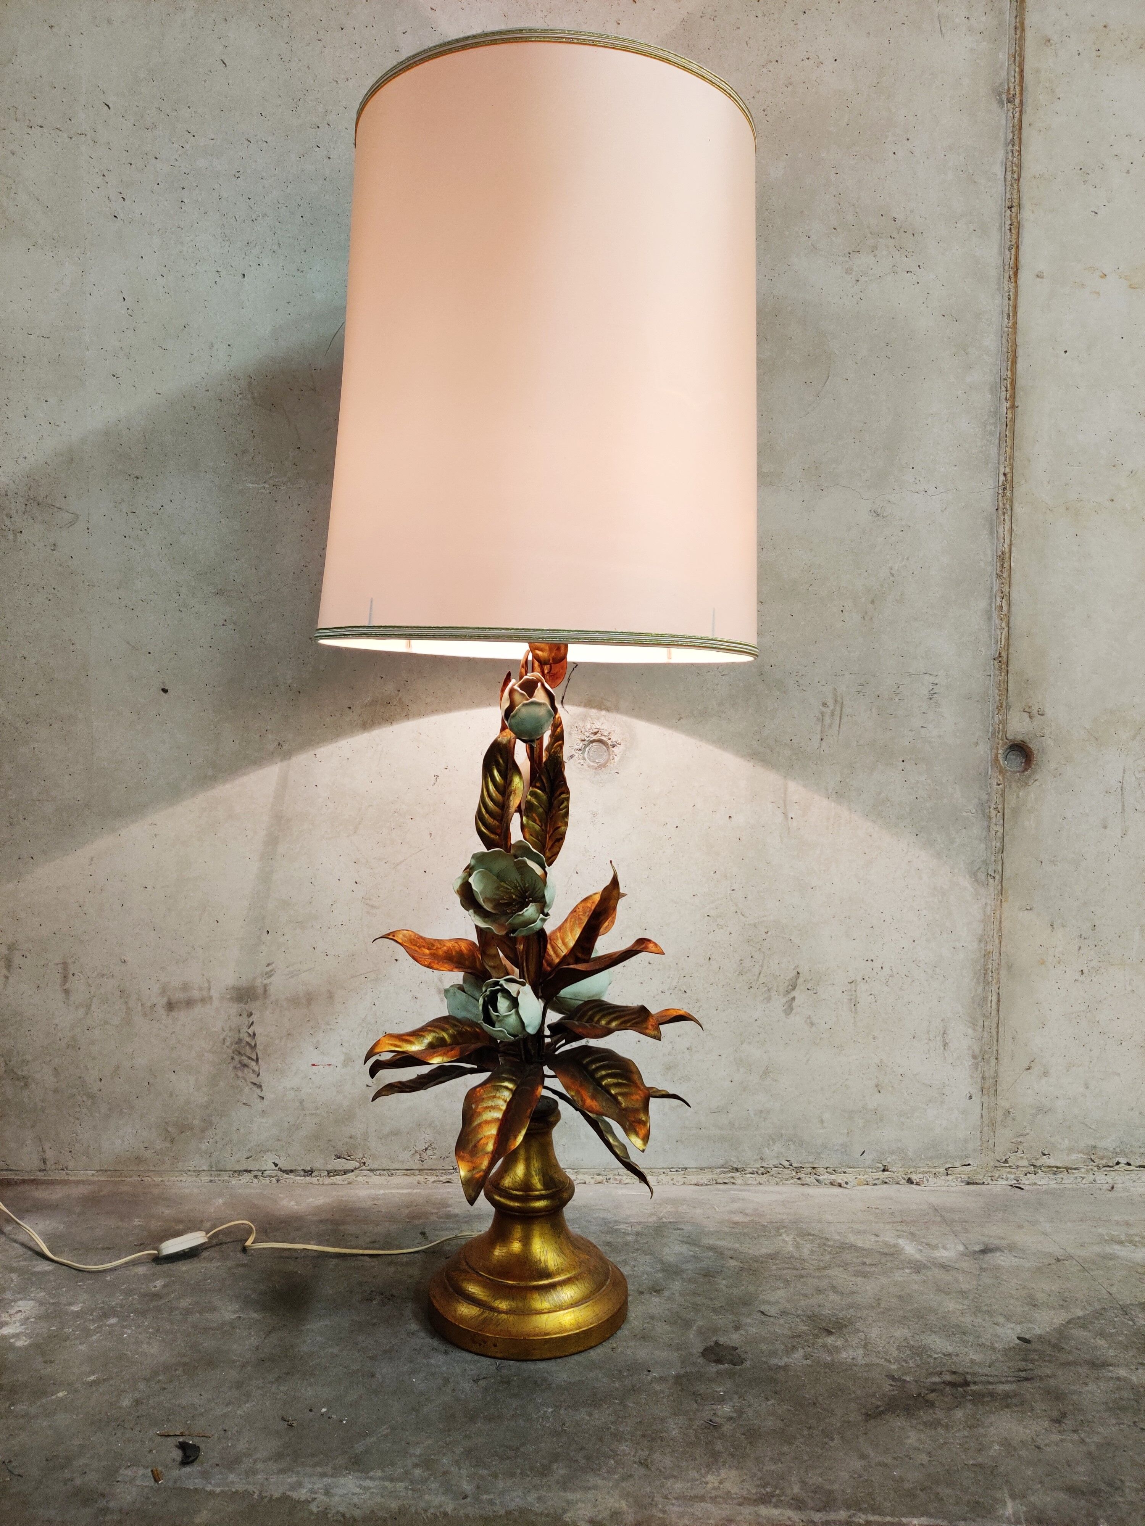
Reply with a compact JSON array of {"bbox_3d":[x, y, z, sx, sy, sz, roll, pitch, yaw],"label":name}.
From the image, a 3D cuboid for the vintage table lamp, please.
[{"bbox_3d":[-0.031,-0.025,1.105,0.395,1.083,0.395,1,3,0],"label":"vintage table lamp"}]

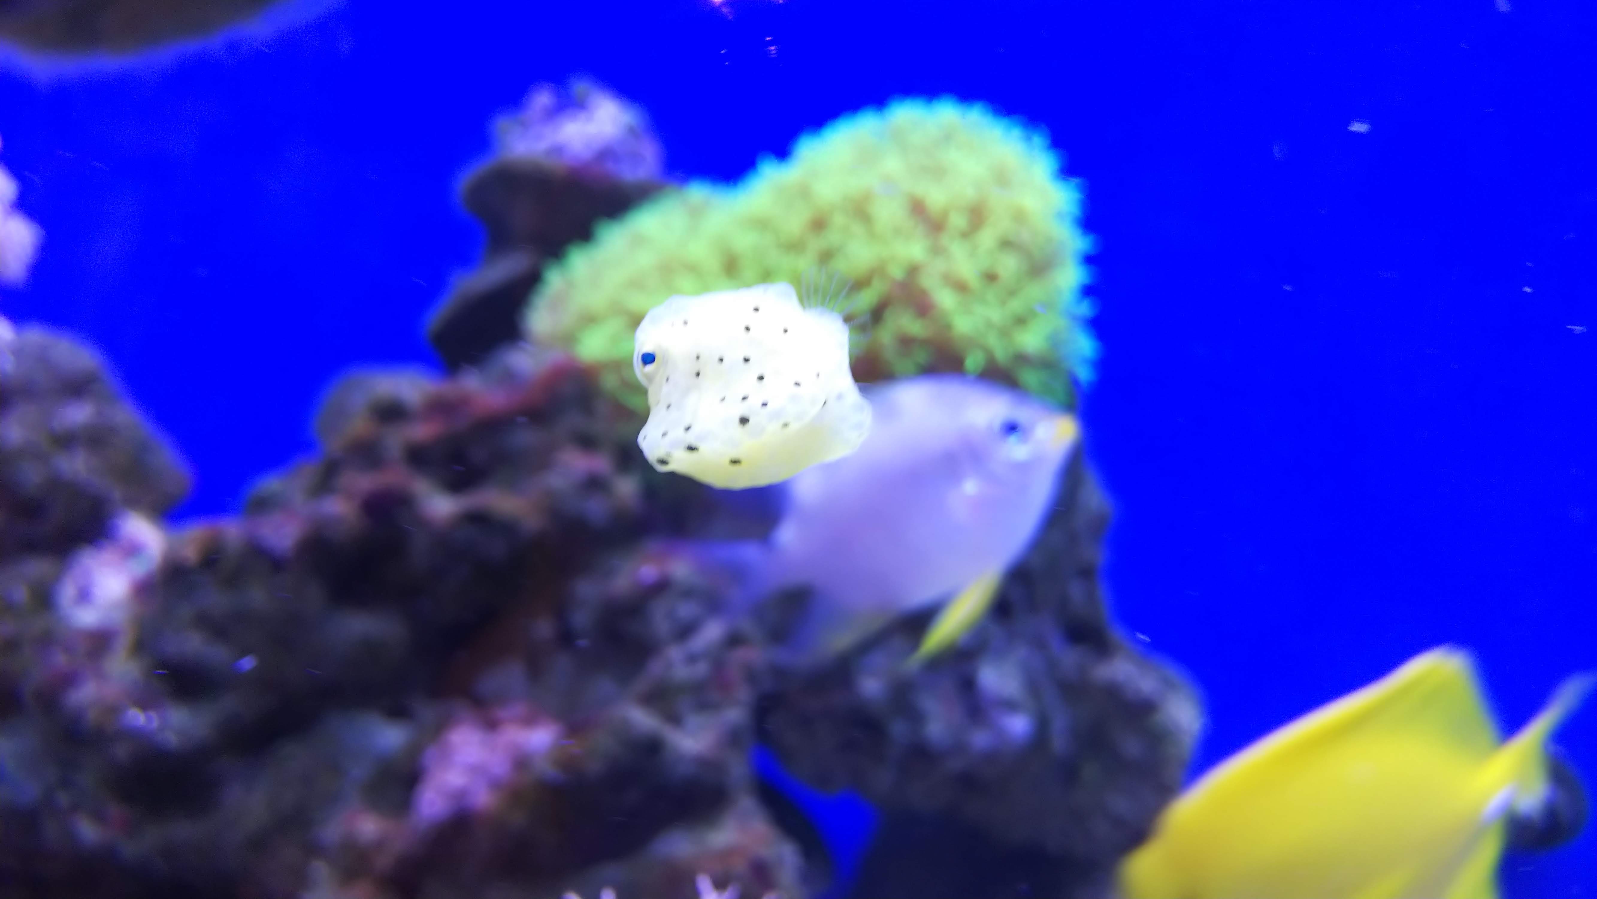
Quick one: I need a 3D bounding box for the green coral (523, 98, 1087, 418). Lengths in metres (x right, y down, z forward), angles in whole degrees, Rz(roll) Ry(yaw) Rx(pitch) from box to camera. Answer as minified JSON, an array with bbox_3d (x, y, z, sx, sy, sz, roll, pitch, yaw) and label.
[{"bbox_3d":[0.006,-0.084,0.400,0.238,0.130,0.140,0,0,0],"label":"green coral"}]

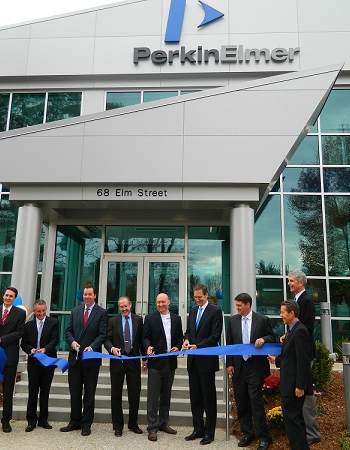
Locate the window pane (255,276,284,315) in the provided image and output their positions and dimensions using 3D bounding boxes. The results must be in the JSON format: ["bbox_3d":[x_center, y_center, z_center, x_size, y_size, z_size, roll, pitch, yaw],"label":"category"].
[{"bbox_3d":[2.349,1.873,11.242,1.004,0.934,0.050,0,-12,4],"label":"window pane"}]

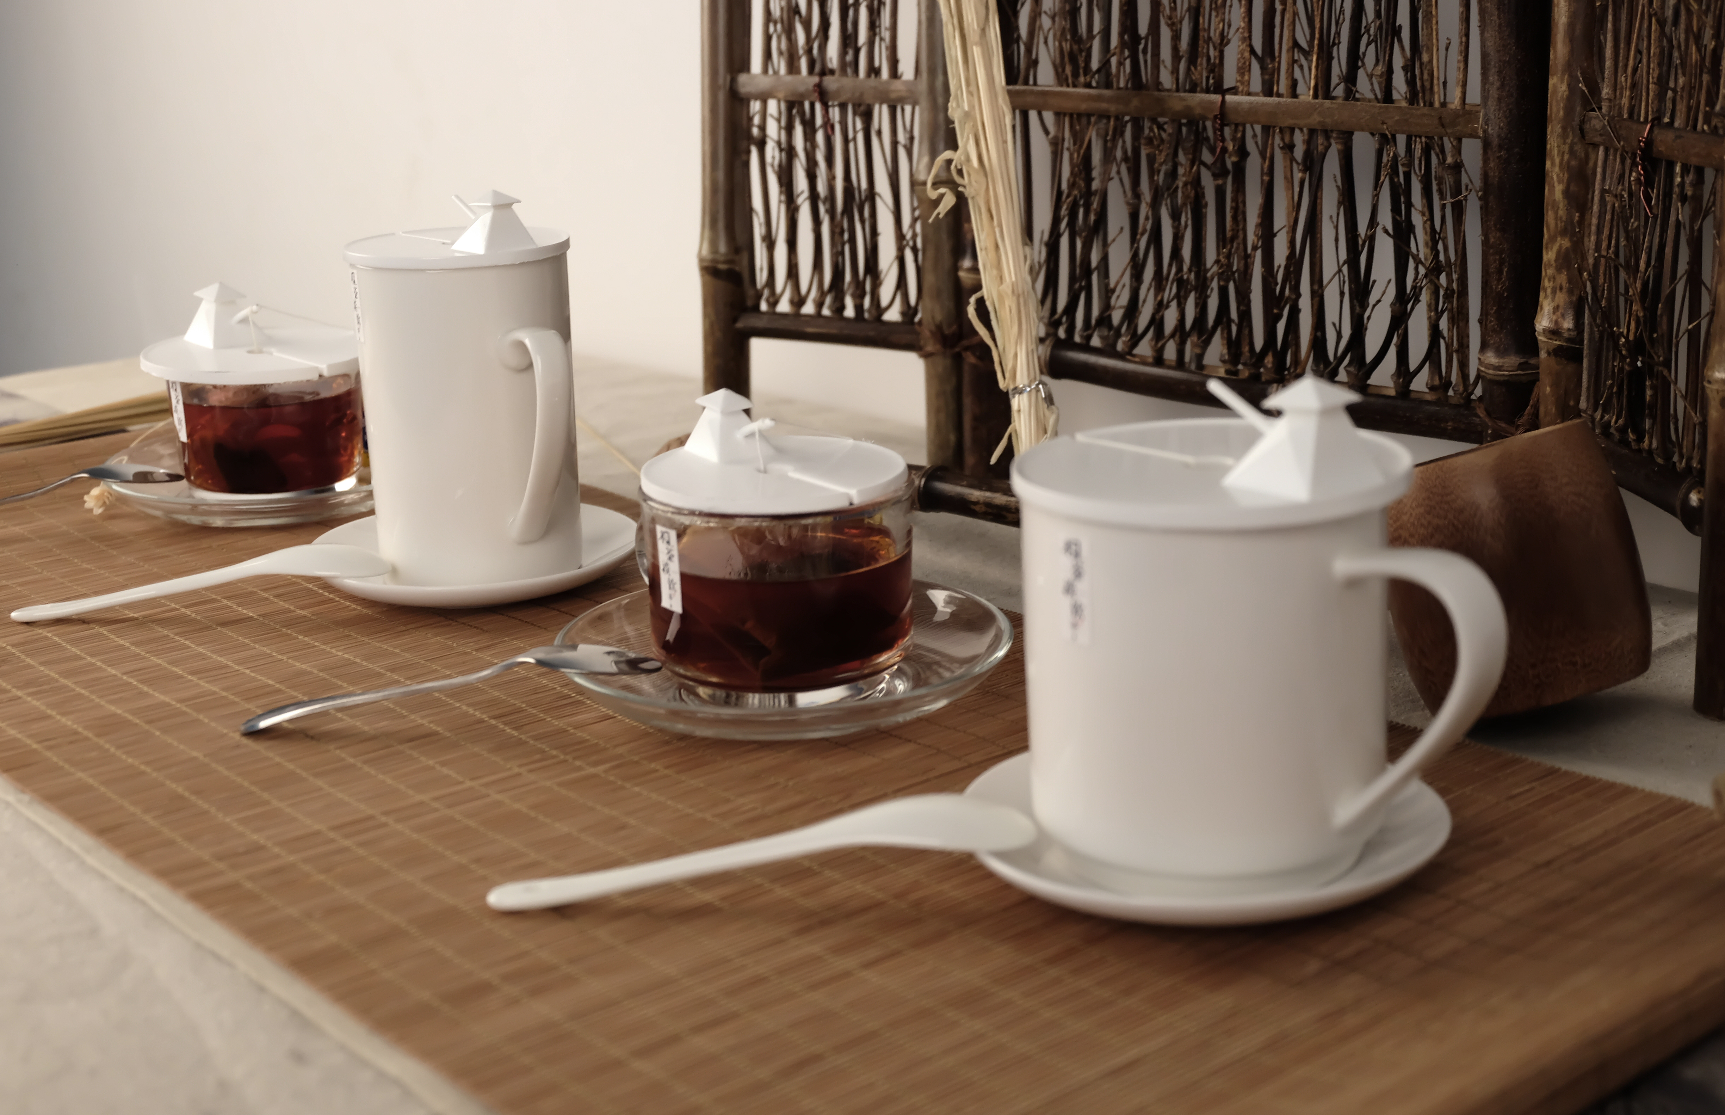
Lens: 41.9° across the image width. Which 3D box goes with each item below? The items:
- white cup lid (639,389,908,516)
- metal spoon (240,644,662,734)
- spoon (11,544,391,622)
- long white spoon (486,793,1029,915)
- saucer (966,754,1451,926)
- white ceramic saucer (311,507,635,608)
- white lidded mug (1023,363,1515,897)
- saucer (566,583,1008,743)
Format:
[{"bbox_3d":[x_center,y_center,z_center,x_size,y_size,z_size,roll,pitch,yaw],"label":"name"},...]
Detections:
[{"bbox_3d":[-0.027,-0.033,0.683,0.082,0.026,0.082,-2,16,1],"label":"white cup lid"},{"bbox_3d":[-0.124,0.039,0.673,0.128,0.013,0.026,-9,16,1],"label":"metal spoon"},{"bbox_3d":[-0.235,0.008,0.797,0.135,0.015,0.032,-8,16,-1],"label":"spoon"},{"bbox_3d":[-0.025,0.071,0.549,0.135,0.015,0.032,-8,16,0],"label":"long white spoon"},{"bbox_3d":[0.085,0.069,0.565,0.121,0.014,0.121,0,16,9],"label":"saucer"},{"bbox_3d":[-0.142,0.001,0.828,0.121,0.014,0.121,-2,16,1],"label":"white ceramic saucer"},{"bbox_3d":[0.098,0.013,0.544,0.094,0.116,0.127,-17,22,-42],"label":"white lidded mug"},{"bbox_3d":[-0.024,0.033,0.702,0.143,0.018,0.143,-2,16,1],"label":"saucer"}]

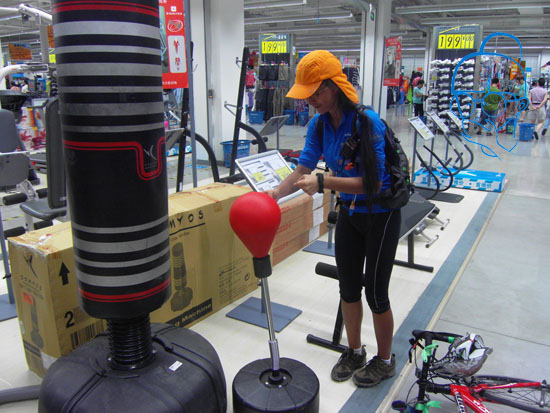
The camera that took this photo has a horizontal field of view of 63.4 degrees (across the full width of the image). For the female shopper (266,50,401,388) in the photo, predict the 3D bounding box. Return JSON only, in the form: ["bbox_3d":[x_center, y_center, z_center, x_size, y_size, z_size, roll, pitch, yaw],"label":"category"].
[{"bbox_3d":[0.350,0.116,2.149,0.580,1.630,0.540,-8,17,-26],"label":"female shopper"}]

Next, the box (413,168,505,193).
[{"bbox_3d":[2.798,-0.415,6.775,1.199,0.164,0.648,8,17,28],"label":"box"}]

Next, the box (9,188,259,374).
[{"bbox_3d":[-0.734,0.391,2.806,0.386,0.763,1.514,11,19,35],"label":"box"}]

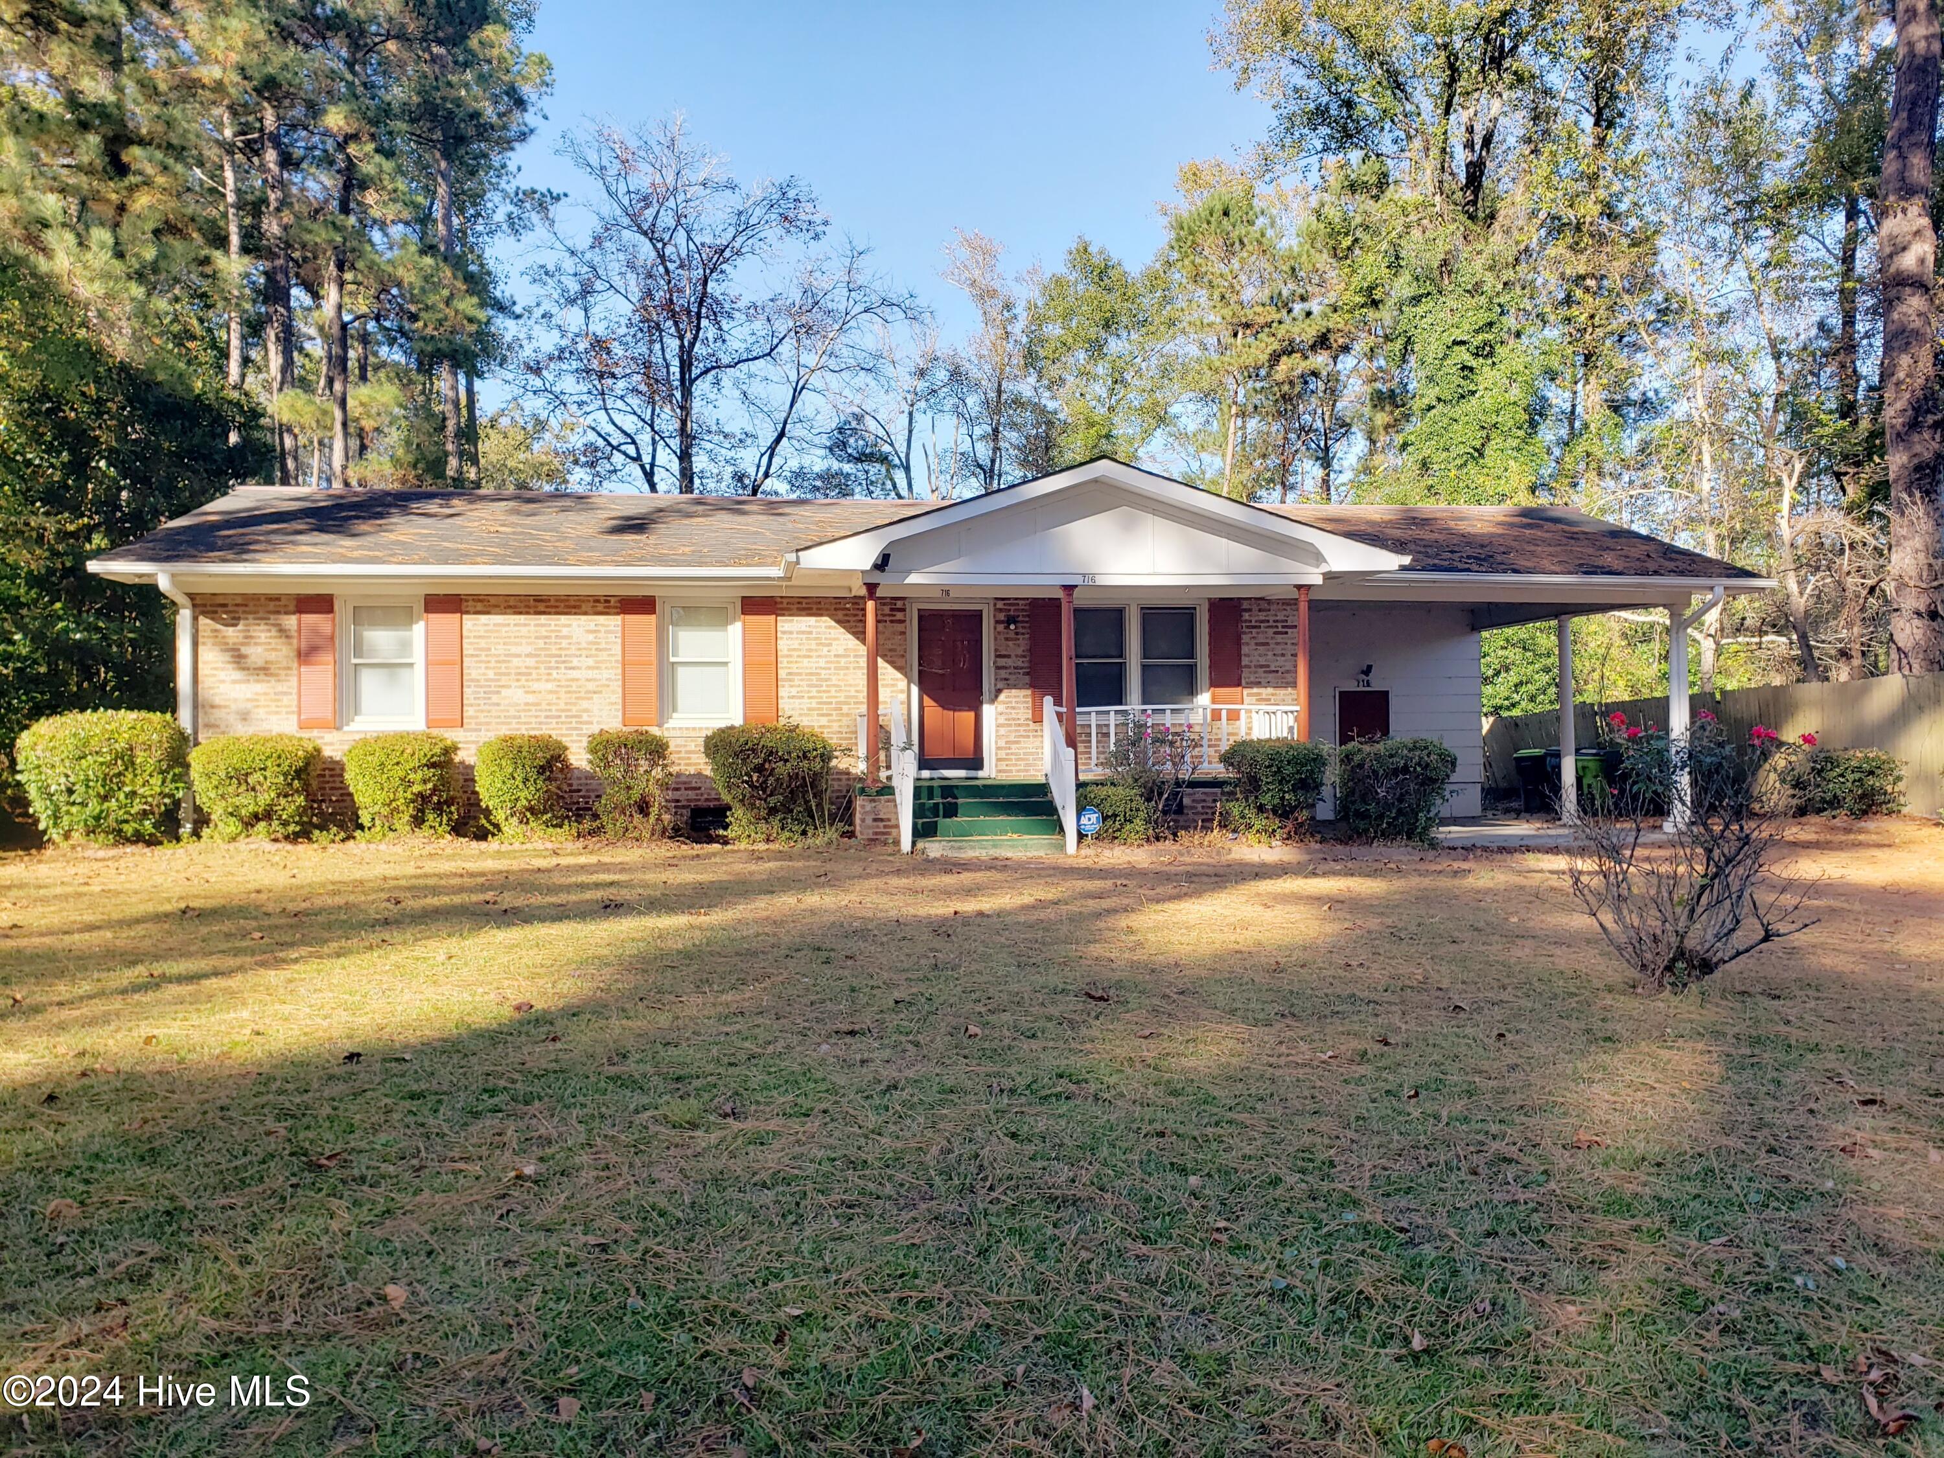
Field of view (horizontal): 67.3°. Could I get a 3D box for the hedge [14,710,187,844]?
[{"bbox_3d":[-8.888,0.488,14.900,1.650,1.330,1.500,-1,0,-9],"label":"hedge"}]

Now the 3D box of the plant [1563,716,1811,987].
[{"bbox_3d":[3.800,0.661,7.700,1.280,1.400,1.200,-1,0,-9],"label":"plant"}]

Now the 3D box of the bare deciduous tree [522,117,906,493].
[{"bbox_3d":[-5.800,-6.100,33.000,8.500,15.500,8.200,-1,0,-9],"label":"bare deciduous tree"}]

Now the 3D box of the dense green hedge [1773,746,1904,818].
[{"bbox_3d":[12.105,0.743,20.400,1.750,0.980,1.600,-1,0,-9],"label":"dense green hedge"}]

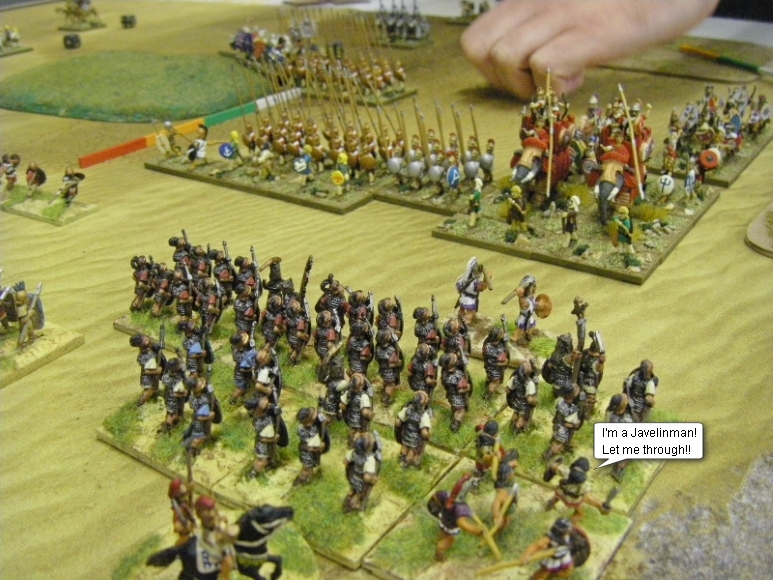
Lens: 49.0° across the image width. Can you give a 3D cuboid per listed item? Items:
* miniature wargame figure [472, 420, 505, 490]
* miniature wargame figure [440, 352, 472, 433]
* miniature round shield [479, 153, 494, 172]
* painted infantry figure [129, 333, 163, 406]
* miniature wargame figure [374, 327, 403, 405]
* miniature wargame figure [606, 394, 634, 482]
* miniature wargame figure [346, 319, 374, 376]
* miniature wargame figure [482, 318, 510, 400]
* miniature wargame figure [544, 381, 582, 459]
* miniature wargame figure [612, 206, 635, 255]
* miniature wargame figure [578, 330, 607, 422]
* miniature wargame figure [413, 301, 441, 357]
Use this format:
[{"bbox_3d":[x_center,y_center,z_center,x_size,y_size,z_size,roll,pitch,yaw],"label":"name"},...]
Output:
[{"bbox_3d":[0.022,0.035,0.180,0.007,0.016,0.007,16,33,32],"label":"miniature wargame figure"},{"bbox_3d":[0.017,0.024,0.204,0.009,0.019,0.008,17,32,32],"label":"miniature wargame figure"},{"bbox_3d":[0.043,-0.054,0.363,0.007,0.007,0.002,17,32,33],"label":"miniature round shield"},{"bbox_3d":[-0.061,0.020,0.217,0.008,0.020,0.009,17,32,33],"label":"painted infantry figure"},{"bbox_3d":[0.001,0.019,0.213,0.006,0.020,0.006,18,33,35],"label":"miniature wargame figure"},{"bbox_3d":[0.051,0.032,0.185,0.008,0.020,0.009,17,32,33],"label":"miniature wargame figure"},{"bbox_3d":[-0.006,0.016,0.221,0.008,0.020,0.008,17,32,32],"label":"miniature wargame figure"},{"bbox_3d":[0.028,0.017,0.215,0.008,0.021,0.008,17,32,32],"label":"miniature wargame figure"},{"bbox_3d":[0.040,0.030,0.193,0.009,0.019,0.008,20,34,37],"label":"miniature wargame figure"},{"bbox_3d":[0.081,-0.020,0.292,0.007,0.016,0.006,11,30,24],"label":"miniature wargame figure"},{"bbox_3d":[0.048,0.020,0.200,0.007,0.022,0.008,12,31,26],"label":"miniature wargame figure"},{"bbox_3d":[0.010,0.012,0.226,0.008,0.021,0.008,17,32,32],"label":"miniature wargame figure"}]

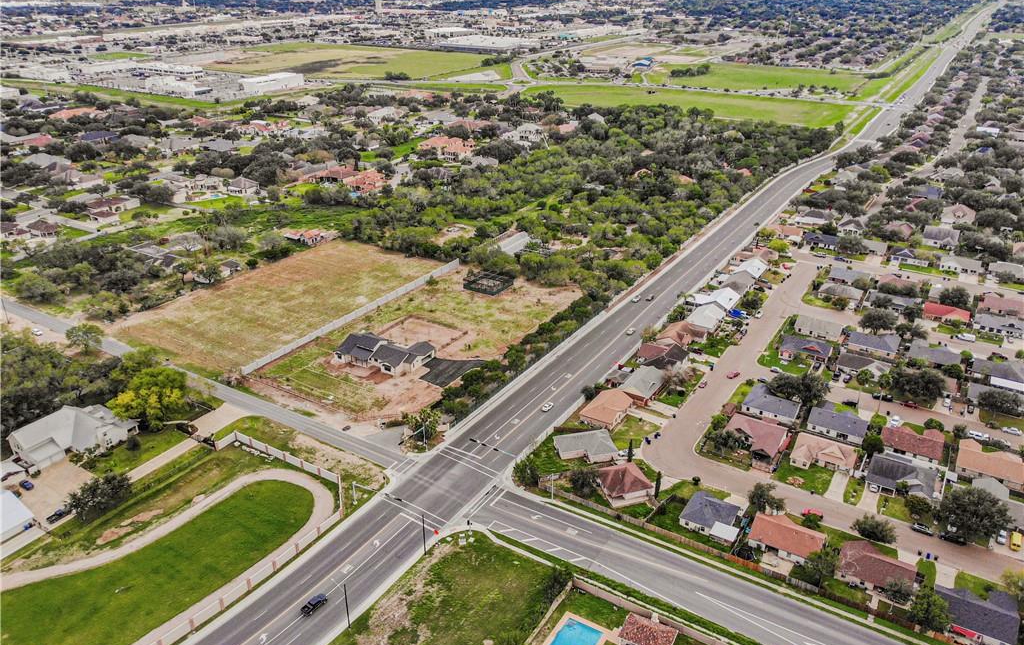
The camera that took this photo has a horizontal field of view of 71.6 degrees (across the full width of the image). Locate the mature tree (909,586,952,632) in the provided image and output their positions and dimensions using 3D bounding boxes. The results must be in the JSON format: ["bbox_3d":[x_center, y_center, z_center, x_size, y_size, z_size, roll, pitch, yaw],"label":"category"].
[{"bbox_3d":[85.000,58.400,144.290,7.900,9.500,7.900,0,27,0],"label":"mature tree"}]

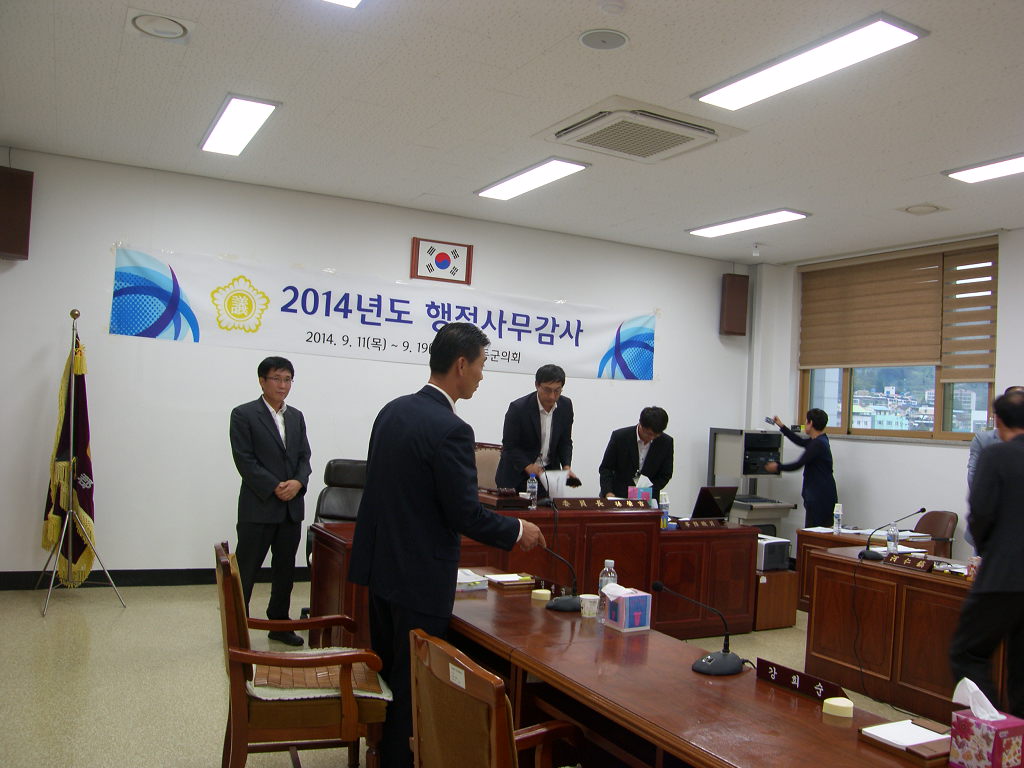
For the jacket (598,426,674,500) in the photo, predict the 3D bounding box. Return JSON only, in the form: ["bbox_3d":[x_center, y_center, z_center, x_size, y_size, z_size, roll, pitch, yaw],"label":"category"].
[{"bbox_3d":[0.908,0.611,6.104,0.540,0.600,0.440,3,-1,-9],"label":"jacket"}]

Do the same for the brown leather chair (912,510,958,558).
[{"bbox_3d":[3.069,1.393,6.509,0.600,0.840,0.560,4,-1,-28],"label":"brown leather chair"}]

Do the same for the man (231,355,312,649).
[{"bbox_3d":[-1.462,0.697,5.030,0.500,1.735,0.340,4,-2,-37],"label":"man"}]

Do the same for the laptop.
[{"bbox_3d":[1.432,0.888,6.157,0.350,0.245,0.320,4,-1,-28],"label":"laptop"}]

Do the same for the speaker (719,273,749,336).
[{"bbox_3d":[2.297,-0.817,8.551,0.235,0.620,0.200,3,-1,-6],"label":"speaker"}]

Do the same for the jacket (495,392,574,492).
[{"bbox_3d":[0.158,0.408,5.785,0.520,0.700,0.360,3,-1,-14],"label":"jacket"}]

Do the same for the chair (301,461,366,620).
[{"bbox_3d":[-1.114,1.041,5.500,0.640,1.100,0.650,3,-1,-12],"label":"chair"}]

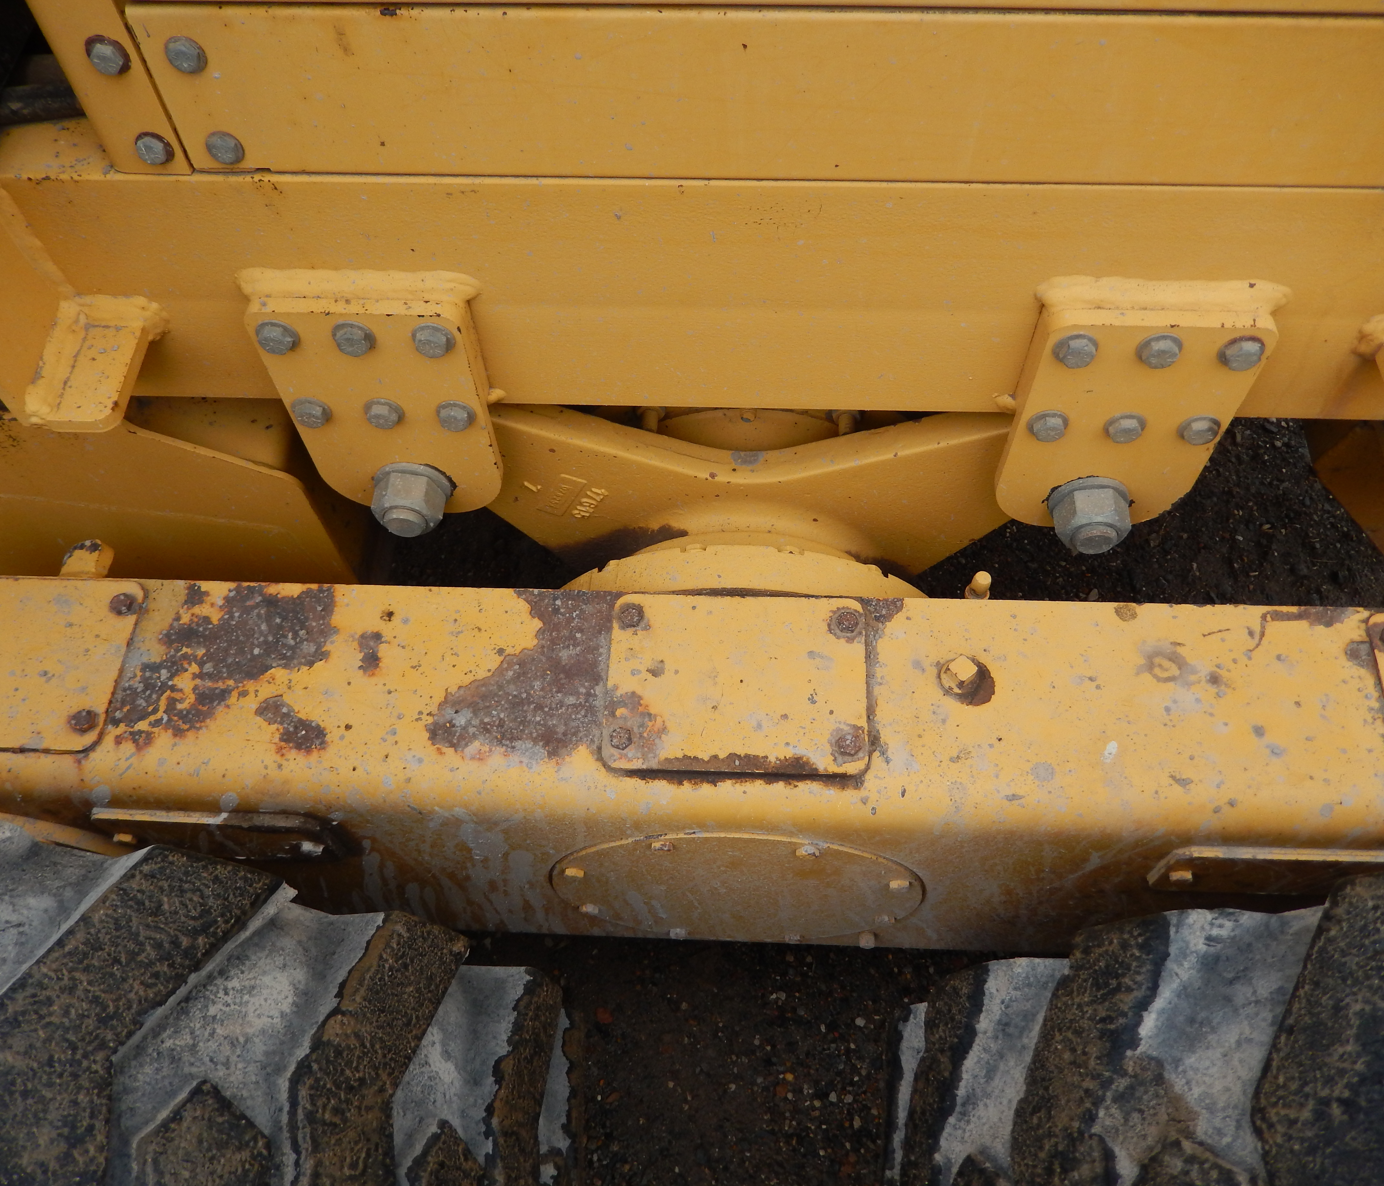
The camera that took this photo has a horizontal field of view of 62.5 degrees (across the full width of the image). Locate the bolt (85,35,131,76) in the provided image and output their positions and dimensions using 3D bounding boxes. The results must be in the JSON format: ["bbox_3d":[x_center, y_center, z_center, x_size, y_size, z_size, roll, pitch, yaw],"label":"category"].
[{"bbox_3d":[-0.396,-0.358,0.769,0.029,0.029,0.011,2,58,2],"label":"bolt"}]

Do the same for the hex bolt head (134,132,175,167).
[{"bbox_3d":[-0.393,-0.319,0.830,0.028,0.028,0.011,2,58,2],"label":"hex bolt head"}]

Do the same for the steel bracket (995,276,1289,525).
[{"bbox_3d":[0.366,-0.152,0.993,0.179,0.267,0.041,2,58,2],"label":"steel bracket"}]

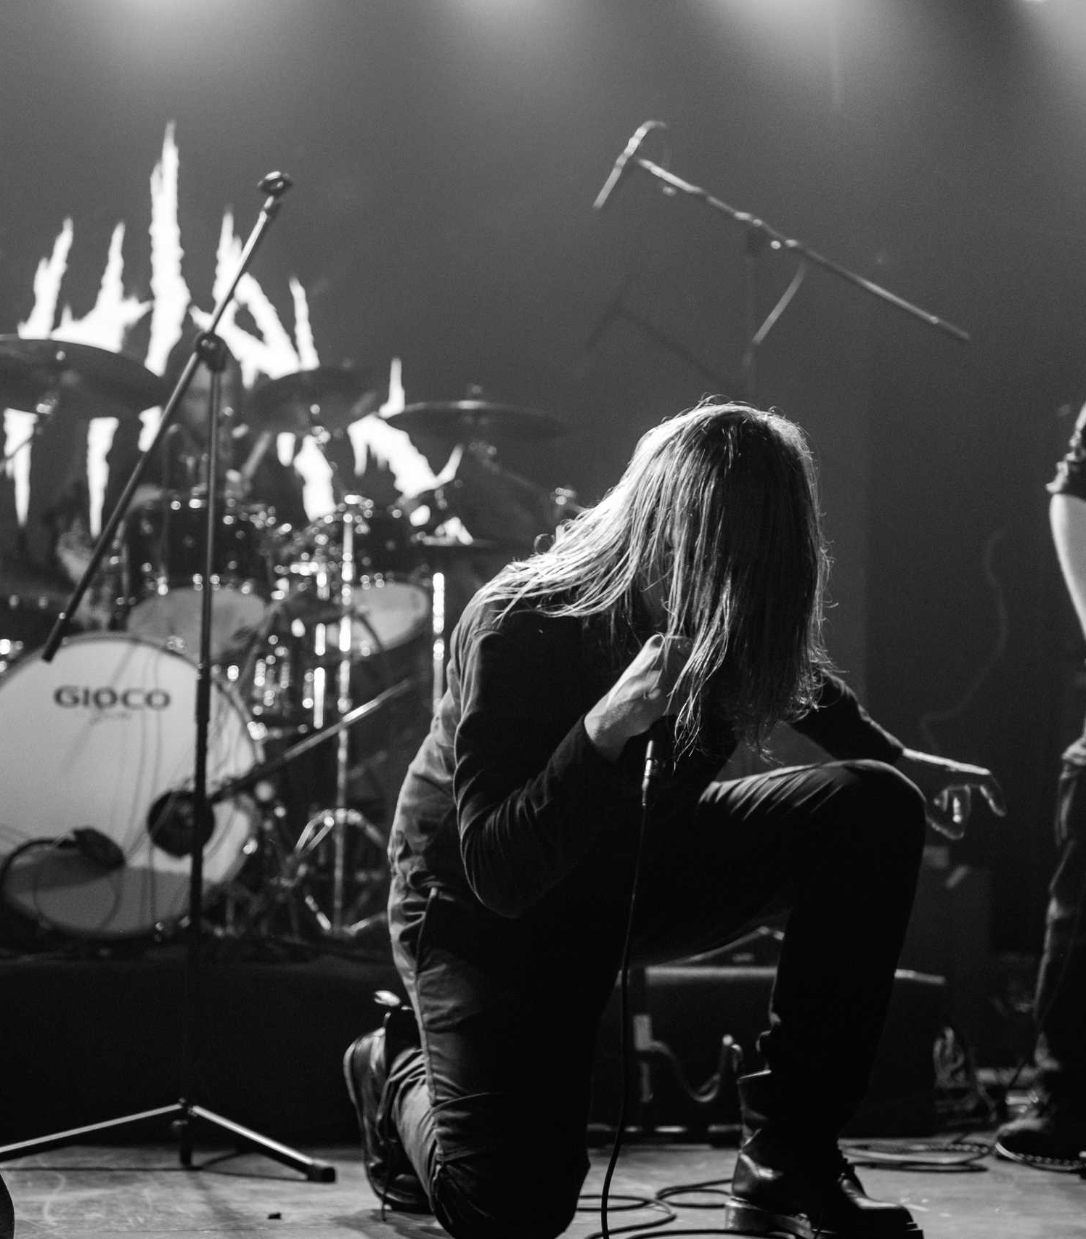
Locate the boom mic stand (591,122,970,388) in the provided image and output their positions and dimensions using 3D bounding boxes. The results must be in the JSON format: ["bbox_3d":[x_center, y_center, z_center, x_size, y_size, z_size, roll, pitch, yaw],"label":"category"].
[{"bbox_3d":[0.497,-0.178,5.400,0.800,1.775,0.570,1,-6,0],"label":"boom mic stand"}]

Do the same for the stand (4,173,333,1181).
[{"bbox_3d":[-0.626,0.069,4.377,0.610,1.690,0.550,0,-6,3],"label":"stand"}]

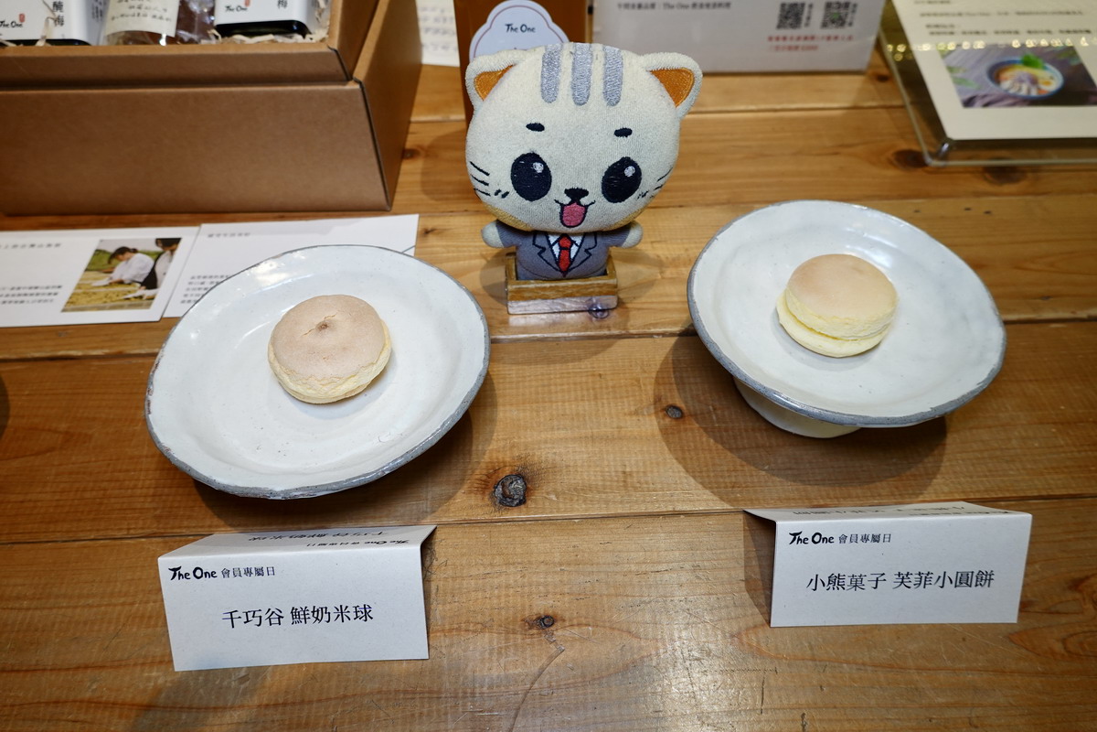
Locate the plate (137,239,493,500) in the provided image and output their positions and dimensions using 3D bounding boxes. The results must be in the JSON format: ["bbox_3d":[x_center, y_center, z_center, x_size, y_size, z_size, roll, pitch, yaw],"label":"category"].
[{"bbox_3d":[-0.108,0.011,0.367,0.159,0.053,0.159,0,49,1],"label":"plate"}]

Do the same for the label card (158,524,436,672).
[{"bbox_3d":[-0.104,0.088,0.310,0.105,0.038,0.062,-2,49,-1],"label":"label card"}]

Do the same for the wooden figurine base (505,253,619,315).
[{"bbox_3d":[0.007,-0.050,0.438,0.064,0.023,0.027,-3,49,-2],"label":"wooden figurine base"}]

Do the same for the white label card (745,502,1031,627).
[{"bbox_3d":[0.146,0.075,0.315,0.105,0.040,0.058,-1,49,0],"label":"white label card"}]

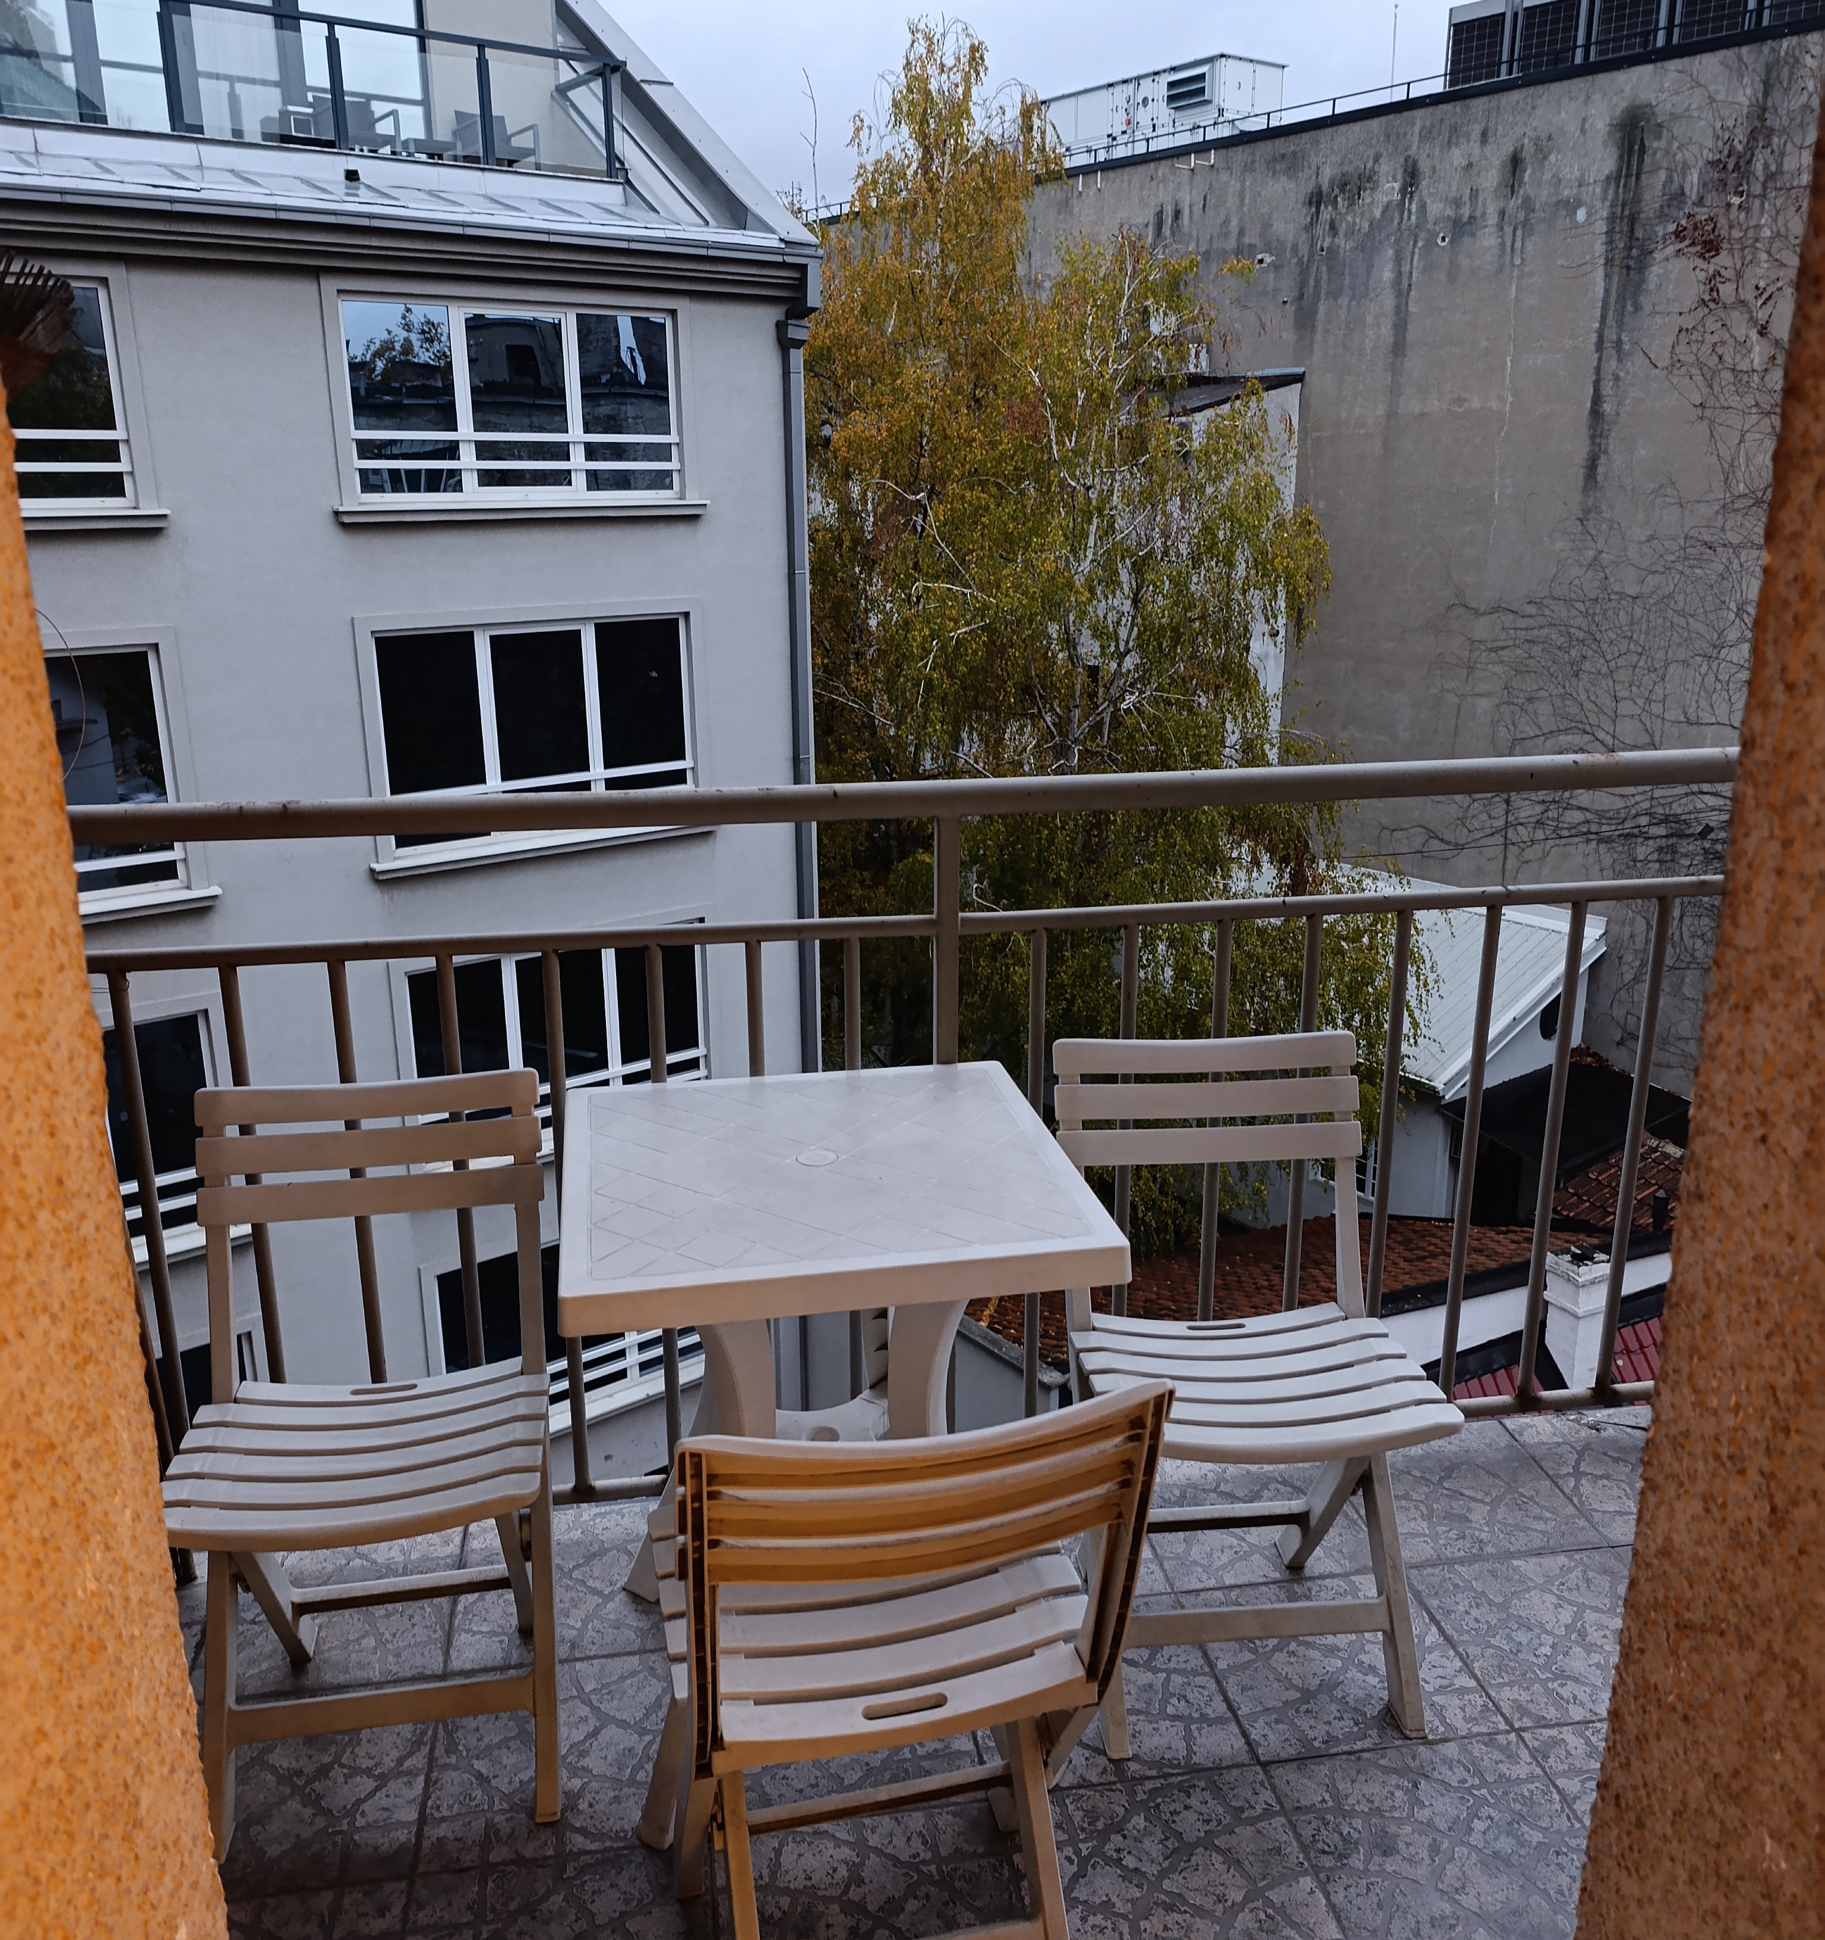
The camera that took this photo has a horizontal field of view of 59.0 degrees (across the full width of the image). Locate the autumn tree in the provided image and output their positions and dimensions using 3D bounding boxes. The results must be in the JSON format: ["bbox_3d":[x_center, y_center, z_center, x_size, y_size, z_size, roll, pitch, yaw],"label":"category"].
[{"bbox_3d":[2.101,-2.773,20.904,8.200,16.600,7.900,-3,15,-9],"label":"autumn tree"}]

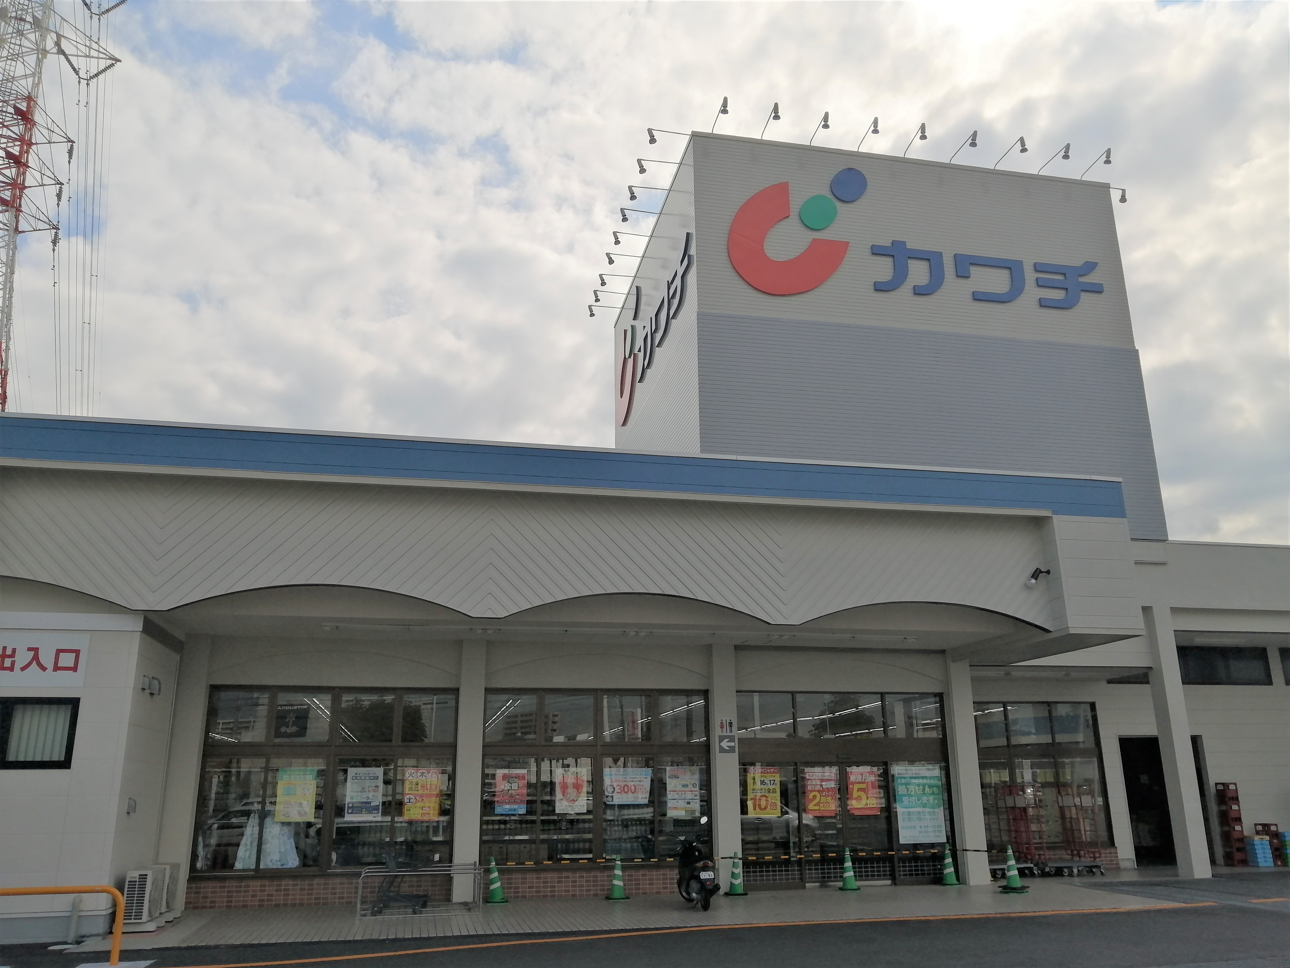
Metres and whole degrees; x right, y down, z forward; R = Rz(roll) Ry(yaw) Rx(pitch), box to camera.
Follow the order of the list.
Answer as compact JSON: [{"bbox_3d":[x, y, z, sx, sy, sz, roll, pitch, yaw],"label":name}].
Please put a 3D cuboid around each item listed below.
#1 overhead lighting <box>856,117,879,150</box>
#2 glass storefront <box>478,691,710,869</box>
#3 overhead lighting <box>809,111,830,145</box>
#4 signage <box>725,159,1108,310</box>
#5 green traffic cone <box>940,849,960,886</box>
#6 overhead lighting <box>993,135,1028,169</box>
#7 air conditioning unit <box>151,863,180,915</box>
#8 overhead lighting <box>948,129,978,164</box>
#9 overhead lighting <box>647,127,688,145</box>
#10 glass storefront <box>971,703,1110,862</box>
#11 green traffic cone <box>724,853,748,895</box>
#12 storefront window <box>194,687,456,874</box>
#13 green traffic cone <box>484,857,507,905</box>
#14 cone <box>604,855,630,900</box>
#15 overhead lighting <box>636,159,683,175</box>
[{"bbox_3d":[4.744,-7.307,21.362,0.210,0.430,1.140,3,-17,-11],"label":"overhead lighting"},{"bbox_3d":[-0.797,5.069,17.376,3.980,2.970,0.180,3,-17,-11],"label":"glass storefront"},{"bbox_3d":[3.715,-7.492,21.417,0.180,0.420,1.060,3,-17,-12],"label":"overhead lighting"},{"bbox_3d":[5.899,-5.182,21.448,8.580,3.130,0.160,3,-17,-11],"label":"signage"},{"bbox_3d":[5.459,6.812,18.002,0.370,0.690,0.370,3,-17,-11],"label":"green traffic cone"},{"bbox_3d":[8.054,-7.179,22.262,0.180,0.420,1.120,3,-17,-12],"label":"overhead lighting"},{"bbox_3d":[-7.029,5.876,14.654,0.300,0.630,0.780,3,-17,-12],"label":"air conditioning unit"},{"bbox_3d":[6.978,-7.253,22.046,0.180,0.400,1.120,3,-17,-12],"label":"overhead lighting"},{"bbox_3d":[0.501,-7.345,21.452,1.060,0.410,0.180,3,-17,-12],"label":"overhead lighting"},{"bbox_3d":[8.272,6.162,21.198,3.160,3.060,0.150,3,-17,-12],"label":"glass storefront"},{"bbox_3d":[1.518,6.572,17.010,0.380,0.690,0.380,-1,-17,0],"label":"green traffic cone"},{"bbox_3d":[-5.005,4.672,15.988,3.867,2.842,0.130,3,-17,-12],"label":"storefront window"},{"bbox_3d":[-2.418,6.365,16.200,0.370,0.695,0.370,3,-17,-11],"label":"green traffic cone"},{"bbox_3d":[-0.448,6.457,16.555,0.370,0.695,0.370,3,-17,-11],"label":"cone"},{"bbox_3d":[0.322,-6.976,22.230,1.060,0.410,0.180,3,-17,-12],"label":"overhead lighting"}]

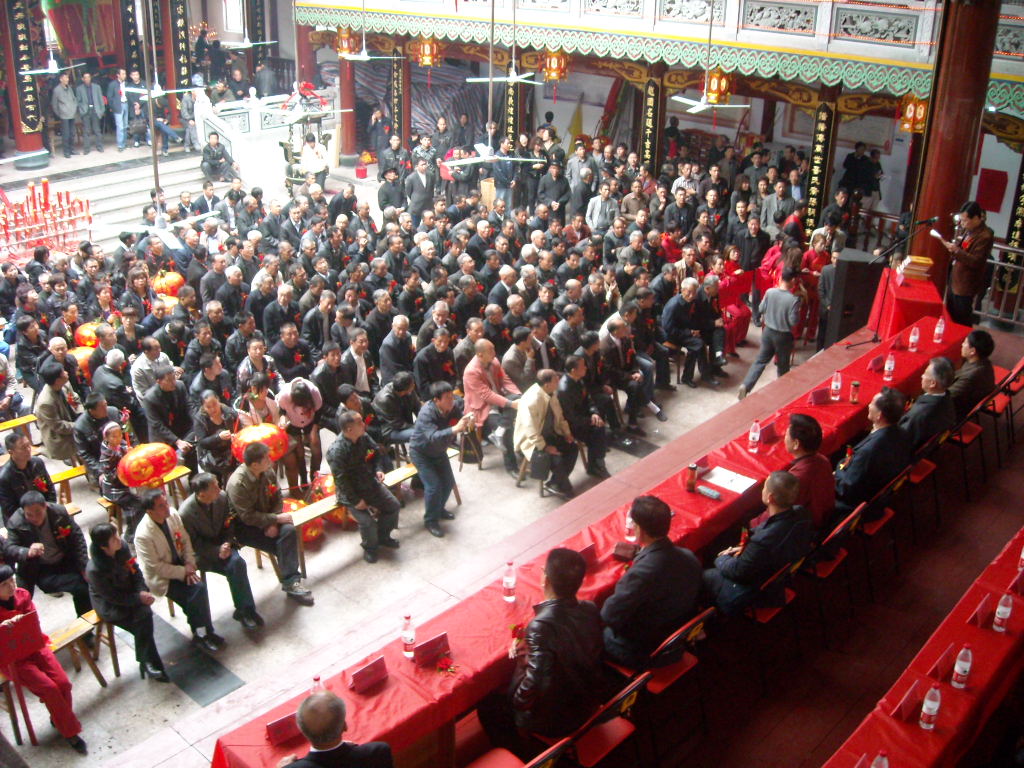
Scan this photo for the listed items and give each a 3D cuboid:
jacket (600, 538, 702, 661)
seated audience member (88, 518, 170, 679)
[{"bbox_3d":[0.698,1.079,5.183,0.520,0.620,0.420,-19,30,-40],"label":"jacket"},{"bbox_3d":[-2.690,1.532,7.207,0.720,1.230,0.480,11,25,21],"label":"seated audience member"}]

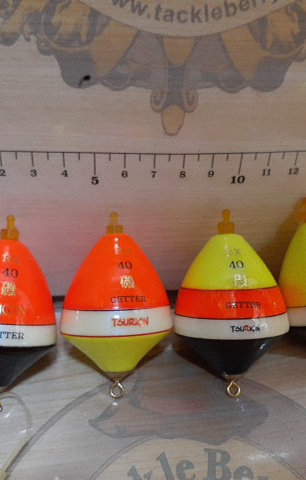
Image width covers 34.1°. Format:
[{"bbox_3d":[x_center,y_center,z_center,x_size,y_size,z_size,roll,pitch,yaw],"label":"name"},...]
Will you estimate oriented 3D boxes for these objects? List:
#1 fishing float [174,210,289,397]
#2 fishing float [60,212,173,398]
[{"bbox_3d":[0.027,0.022,0.174,0.039,0.039,0.066,-2,86,8],"label":"fishing float"},{"bbox_3d":[-0.013,0.022,0.177,0.039,0.039,0.066,-1,85,-4],"label":"fishing float"}]

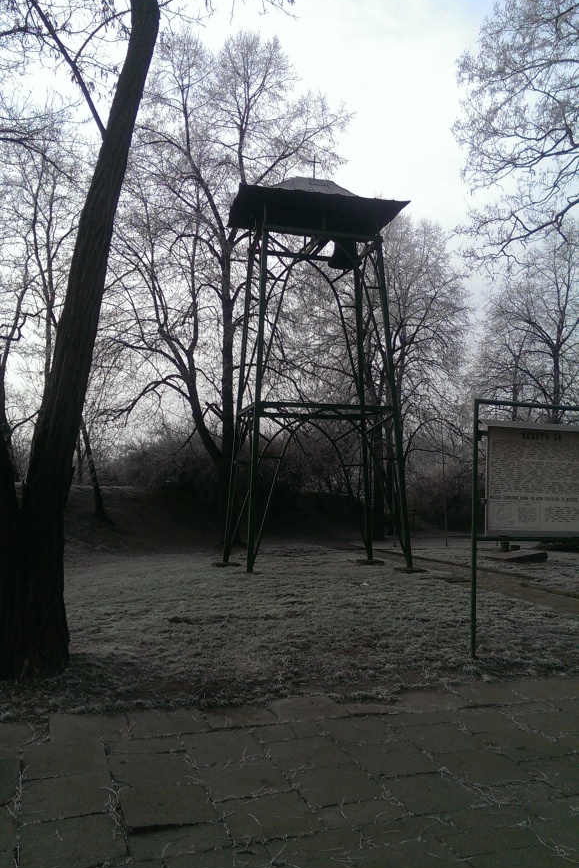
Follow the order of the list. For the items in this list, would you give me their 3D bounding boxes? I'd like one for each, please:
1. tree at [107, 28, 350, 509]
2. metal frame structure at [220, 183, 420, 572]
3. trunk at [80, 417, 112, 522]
[{"bbox_3d":[-1.826,-5.090,25.275,7.700,17.234,6.800,0,-5,0],"label":"tree"},{"bbox_3d":[0.624,-1.657,18.937,4.162,9.713,2.997,1,-5,-14],"label":"metal frame structure"},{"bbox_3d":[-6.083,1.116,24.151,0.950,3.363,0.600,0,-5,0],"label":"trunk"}]

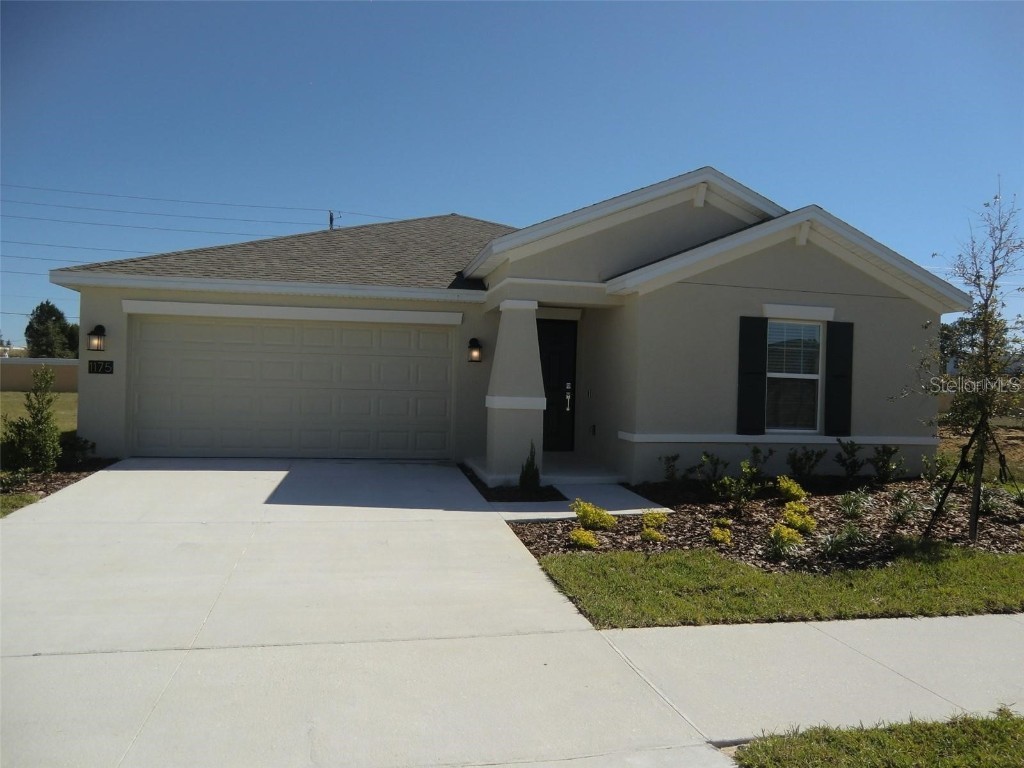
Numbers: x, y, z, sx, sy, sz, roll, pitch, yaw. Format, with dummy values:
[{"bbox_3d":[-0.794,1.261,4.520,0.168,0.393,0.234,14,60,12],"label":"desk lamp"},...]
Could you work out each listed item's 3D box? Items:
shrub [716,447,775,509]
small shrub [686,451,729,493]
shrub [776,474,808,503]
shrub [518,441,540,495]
[{"bbox_3d":[2.792,1.086,8.402,0.680,0.700,0.600,1,0,-12],"label":"shrub"},{"bbox_3d":[2.579,1.129,9.297,0.540,0.520,0.480,1,0,-12],"label":"small shrub"},{"bbox_3d":[3.495,1.279,8.756,0.380,0.330,0.370,1,0,-12],"label":"shrub"},{"bbox_3d":[0.224,1.014,8.758,0.270,0.640,0.270,1,0,-12],"label":"shrub"}]

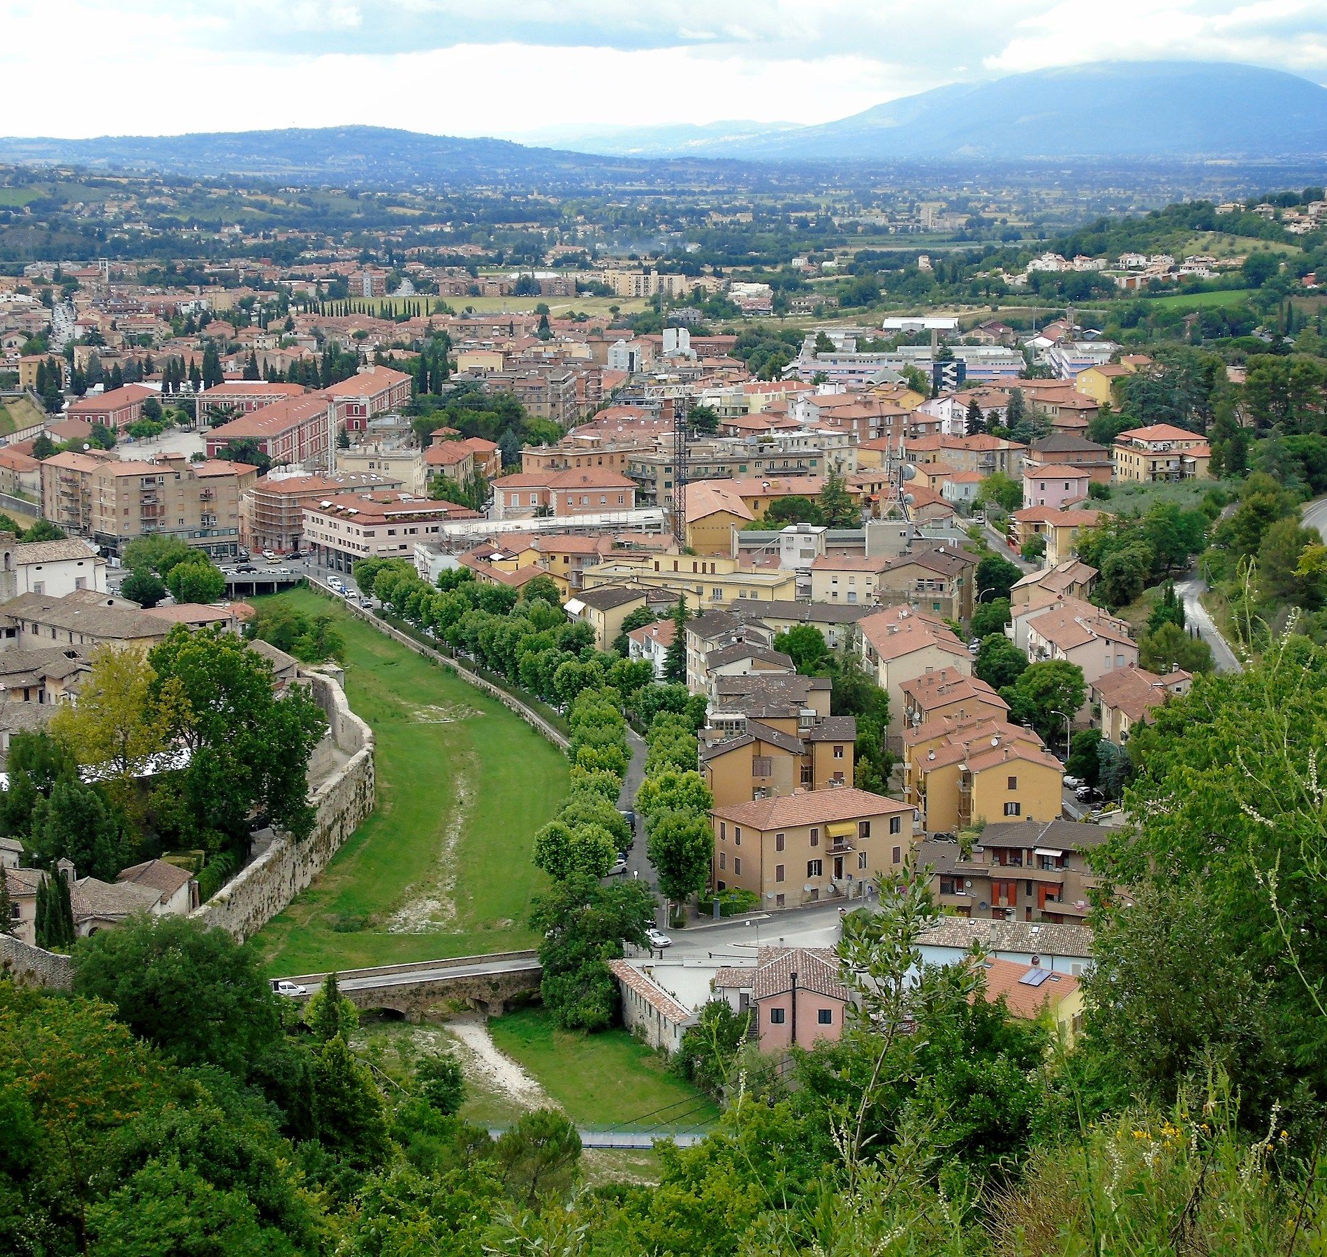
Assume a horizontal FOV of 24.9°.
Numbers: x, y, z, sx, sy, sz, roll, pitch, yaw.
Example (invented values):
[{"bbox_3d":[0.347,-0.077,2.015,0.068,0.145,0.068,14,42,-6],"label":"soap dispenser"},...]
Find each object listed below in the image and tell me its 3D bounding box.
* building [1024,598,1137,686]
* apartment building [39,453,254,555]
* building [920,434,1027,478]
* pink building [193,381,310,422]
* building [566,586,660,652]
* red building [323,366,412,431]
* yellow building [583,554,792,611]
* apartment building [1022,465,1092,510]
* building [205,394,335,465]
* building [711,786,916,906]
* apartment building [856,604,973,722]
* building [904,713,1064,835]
[{"bbox_3d":[56.650,5.080,405.400,10.300,12.440,25.000,-1,9,-4],"label":"building"},{"bbox_3d":[-114.340,-29.210,670.410,33.000,18.800,34.000,-7,12,-35],"label":"apartment building"},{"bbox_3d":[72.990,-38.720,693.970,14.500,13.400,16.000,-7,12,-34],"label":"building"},{"bbox_3d":[-136.570,-74.390,1006.120,36.000,14.700,17.000,1,10,5],"label":"pink building"},{"bbox_3d":[-7.490,-1.600,489.030,9.000,9.940,15.500,-3,10,-17],"label":"building"},{"bbox_3d":[-103.040,-78.410,1025.430,18.500,15.000,85.000,1,10,5],"label":"red building"},{"bbox_3d":[4.930,-7.300,534.020,37.000,10.470,14.000,4,10,23],"label":"yellow building"},{"bbox_3d":[82.050,-29.570,624.910,13.300,9.300,11.000,0,9,-1],"label":"apartment building"},{"bbox_3d":[-108.100,-53.260,821.580,18.900,14.430,82.000,1,9,4],"label":"building"},{"bbox_3d":[17.050,24.010,343.210,20.900,11.100,10.900,-6,11,-31],"label":"building"},{"bbox_3d":[33.930,6.160,407.860,12.300,13.840,34.000,-1,9,-3],"label":"apartment building"},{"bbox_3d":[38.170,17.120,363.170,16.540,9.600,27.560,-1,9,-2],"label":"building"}]

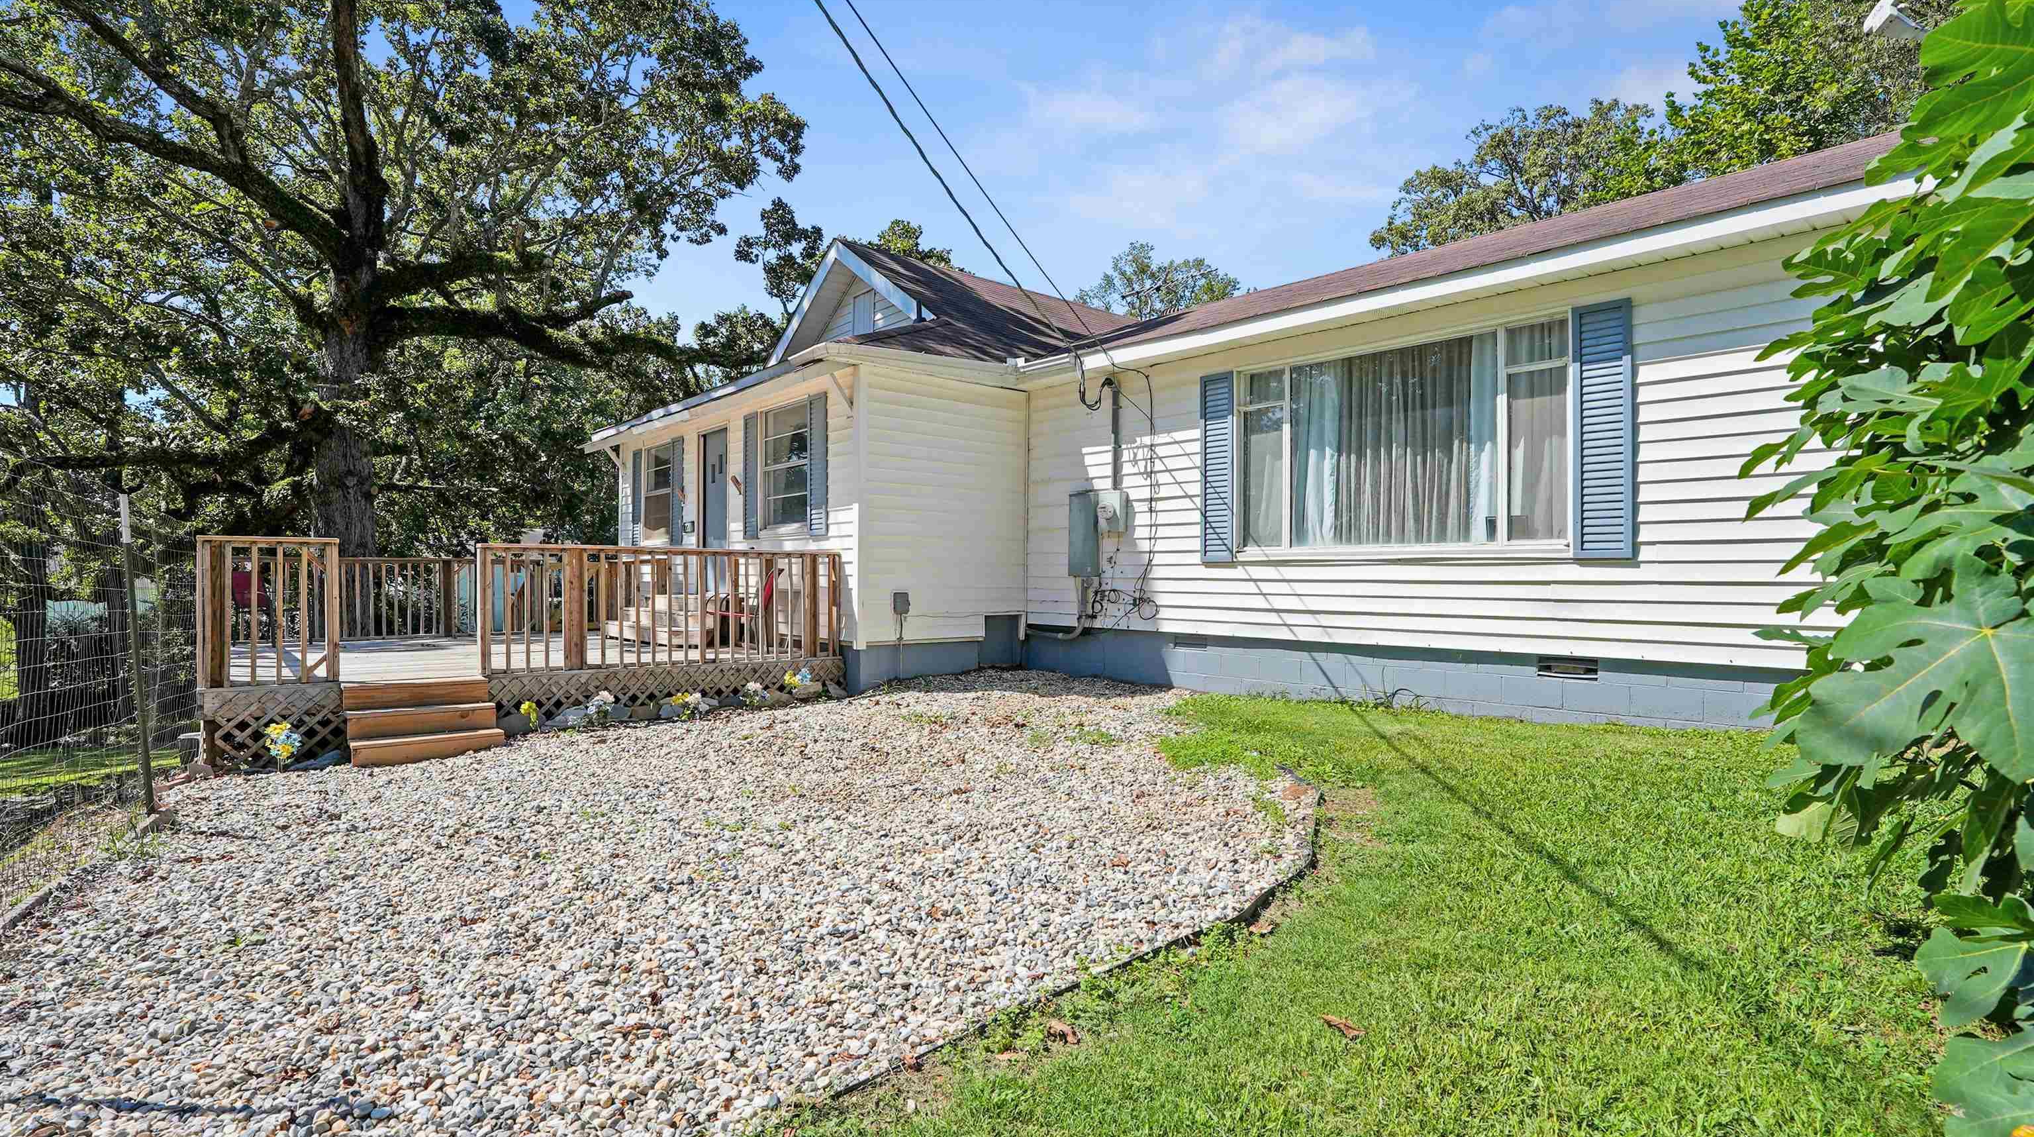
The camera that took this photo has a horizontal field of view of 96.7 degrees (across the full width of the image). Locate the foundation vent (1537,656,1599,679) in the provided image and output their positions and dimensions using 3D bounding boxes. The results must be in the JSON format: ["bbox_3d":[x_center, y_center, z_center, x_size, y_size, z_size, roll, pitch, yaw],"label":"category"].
[{"bbox_3d":[3.965,0.714,6.505,0.390,0.180,0.070,0,0,45],"label":"foundation vent"}]

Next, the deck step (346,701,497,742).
[{"bbox_3d":[-4.434,1.113,6.759,0.915,0.175,0.280,0,0,-39],"label":"deck step"}]

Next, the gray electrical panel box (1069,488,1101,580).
[{"bbox_3d":[0.726,-0.352,9.644,0.120,0.869,0.333,0,0,-44],"label":"gray electrical panel box"}]

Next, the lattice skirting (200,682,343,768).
[{"bbox_3d":[-5.323,1.123,6.498,0.794,0.575,0.050,0,0,-39],"label":"lattice skirting"}]

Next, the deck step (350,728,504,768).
[{"bbox_3d":[-4.272,1.294,6.569,0.915,0.165,0.280,0,0,-39],"label":"deck step"}]

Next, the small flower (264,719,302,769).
[{"bbox_3d":[-5.178,1.239,6.380,0.210,0.325,0.180,0,0,-39],"label":"small flower"}]

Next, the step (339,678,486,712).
[{"bbox_3d":[-4.614,0.945,6.949,0.915,0.175,0.280,0,0,-39],"label":"step"}]

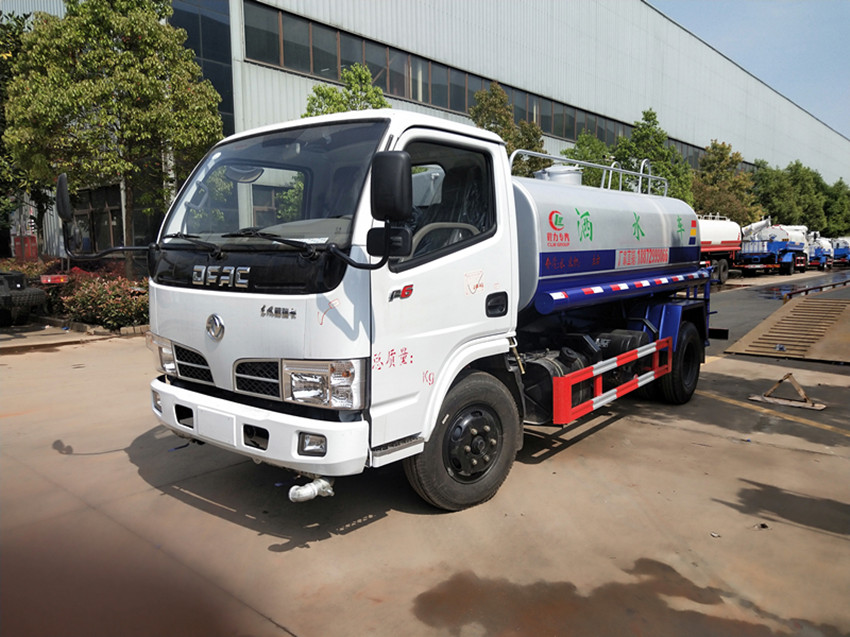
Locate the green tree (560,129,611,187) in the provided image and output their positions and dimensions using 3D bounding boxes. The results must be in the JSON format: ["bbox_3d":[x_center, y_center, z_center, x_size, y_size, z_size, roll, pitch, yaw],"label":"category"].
[{"bbox_3d":[7.193,-4.997,27.000,3.500,6.687,3.500,6,9,43],"label":"green tree"}]

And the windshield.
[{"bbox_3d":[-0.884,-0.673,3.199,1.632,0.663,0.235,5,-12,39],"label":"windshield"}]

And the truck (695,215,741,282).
[{"bbox_3d":[9.800,-2.788,24.800,2.500,2.950,9.200,4,8,44],"label":"truck"}]

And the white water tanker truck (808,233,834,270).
[{"bbox_3d":[28.400,-4.986,45.000,2.150,2.750,6.000,4,8,44],"label":"white water tanker truck"}]

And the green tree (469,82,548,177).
[{"bbox_3d":[3.186,-5.098,23.700,3.200,7.900,3.200,4,8,44],"label":"green tree"}]

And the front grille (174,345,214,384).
[{"bbox_3d":[-1.237,0.239,3.305,0.408,0.214,0.071,5,9,39],"label":"front grille"}]

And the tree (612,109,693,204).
[{"bbox_3d":[11.626,-6.468,31.500,4.200,8.576,4.200,6,9,43],"label":"tree"}]

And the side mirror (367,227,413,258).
[{"bbox_3d":[-0.123,-0.264,2.120,0.150,0.102,0.055,0,7,18],"label":"side mirror"}]

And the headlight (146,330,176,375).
[{"bbox_3d":[-1.506,0.199,3.602,0.408,0.219,0.184,5,9,39],"label":"headlight"}]

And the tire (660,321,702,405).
[{"bbox_3d":[2.298,0.391,5.620,0.200,0.775,0.775,3,8,40],"label":"tire"}]

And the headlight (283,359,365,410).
[{"bbox_3d":[-0.457,0.282,2.745,0.408,0.219,0.184,5,9,39],"label":"headlight"}]

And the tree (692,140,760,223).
[{"bbox_3d":[18.977,-7.066,38.500,4.300,8.157,4.300,6,9,43],"label":"tree"}]

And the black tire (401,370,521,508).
[{"bbox_3d":[0.217,0.681,3.514,0.785,0.785,0.205,-7,8,-40],"label":"black tire"}]

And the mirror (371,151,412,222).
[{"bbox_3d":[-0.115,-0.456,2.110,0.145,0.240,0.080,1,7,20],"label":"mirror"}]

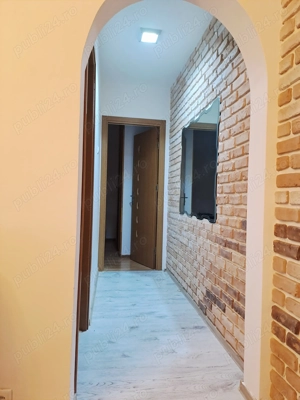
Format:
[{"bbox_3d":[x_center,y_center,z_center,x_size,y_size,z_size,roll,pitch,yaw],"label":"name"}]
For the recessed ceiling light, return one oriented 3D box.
[{"bbox_3d":[0.001,-1.569,2.792,0.205,0.038,0.205,2,0,-8],"label":"recessed ceiling light"}]

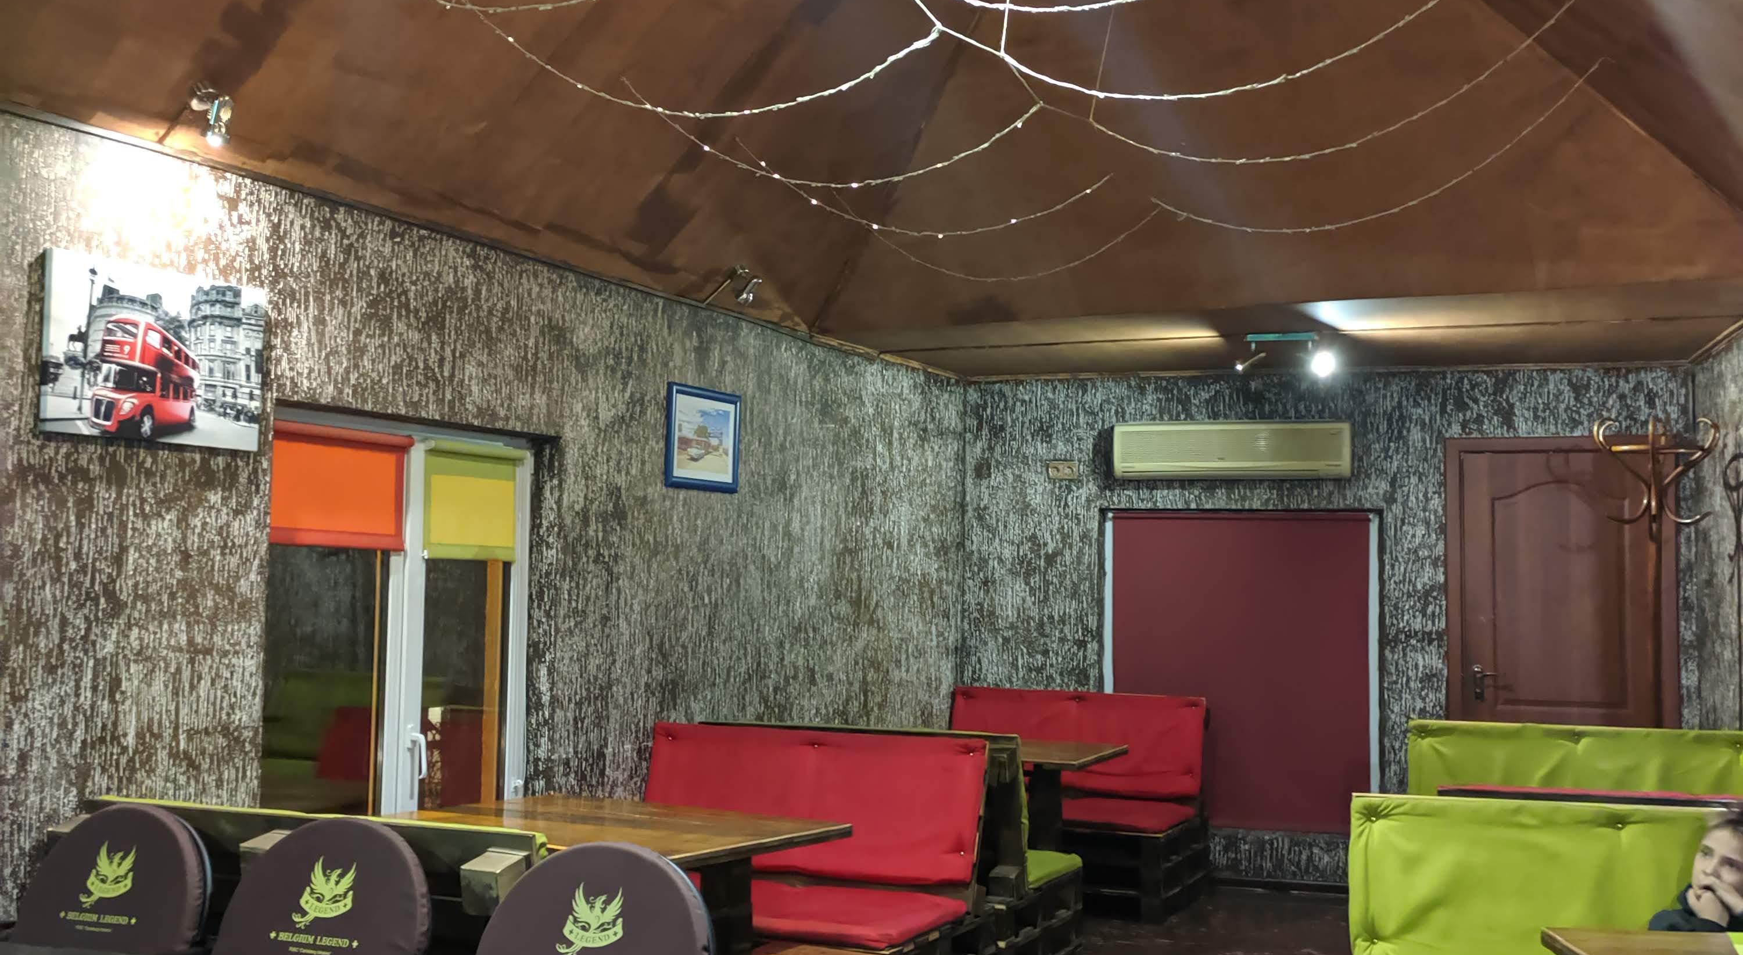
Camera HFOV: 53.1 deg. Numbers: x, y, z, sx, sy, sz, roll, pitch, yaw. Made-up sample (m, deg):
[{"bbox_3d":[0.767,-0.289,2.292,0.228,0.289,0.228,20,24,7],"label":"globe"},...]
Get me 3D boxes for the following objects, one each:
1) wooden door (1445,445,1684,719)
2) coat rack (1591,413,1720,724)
[{"bbox_3d":[3.020,0.856,7.654,0.951,2.052,0.100,-1,-4,23],"label":"wooden door"},{"bbox_3d":[2.914,0.781,6.464,0.460,2.054,0.460,-1,-4,23],"label":"coat rack"}]

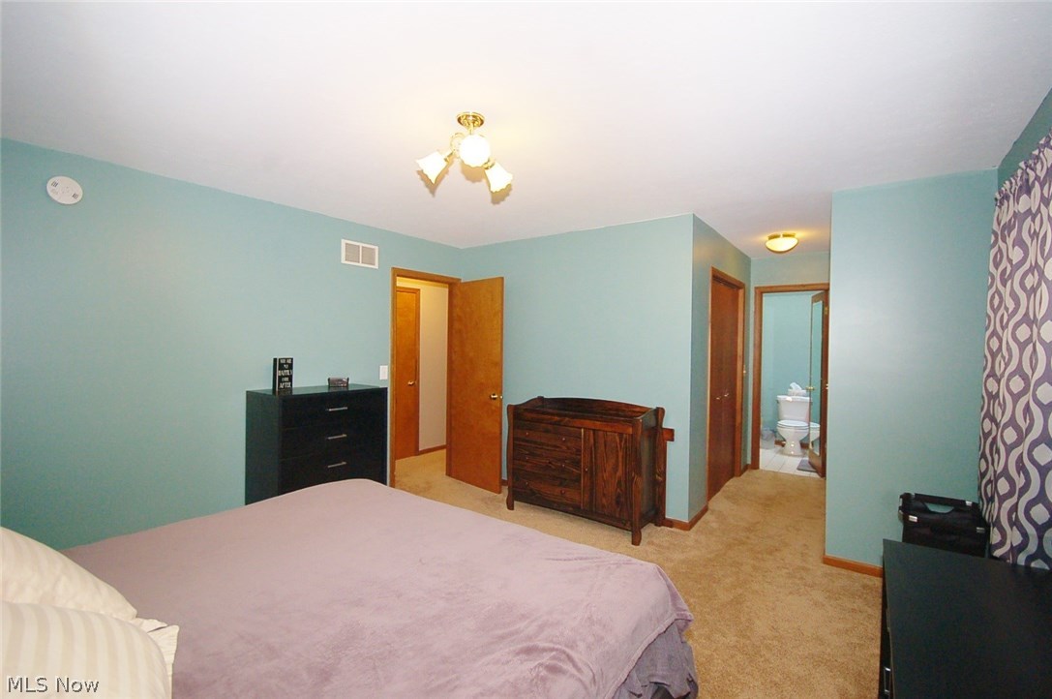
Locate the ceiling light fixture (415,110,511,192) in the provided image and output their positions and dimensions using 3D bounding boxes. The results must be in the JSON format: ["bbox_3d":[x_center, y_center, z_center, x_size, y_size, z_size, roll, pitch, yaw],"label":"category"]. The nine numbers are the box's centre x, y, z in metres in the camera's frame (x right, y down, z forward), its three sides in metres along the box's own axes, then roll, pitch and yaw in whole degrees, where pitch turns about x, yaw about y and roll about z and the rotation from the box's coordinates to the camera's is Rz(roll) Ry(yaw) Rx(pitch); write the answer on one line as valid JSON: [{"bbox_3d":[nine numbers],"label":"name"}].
[{"bbox_3d":[-0.283,-0.888,1.980,0.450,0.295,0.420,1,1,-6],"label":"ceiling light fixture"}]

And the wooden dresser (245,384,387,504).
[{"bbox_3d":[-1.543,0.832,3.299,0.470,1.061,0.830,1,1,38],"label":"wooden dresser"}]

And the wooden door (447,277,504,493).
[{"bbox_3d":[-0.494,0.331,4.386,0.760,2.030,0.042,1,1,42],"label":"wooden door"}]

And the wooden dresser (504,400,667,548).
[{"bbox_3d":[0.465,0.913,3.618,1.190,0.940,0.480,1,1,34],"label":"wooden dresser"}]

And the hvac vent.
[{"bbox_3d":[-1.432,-0.820,3.798,0.018,0.200,0.352,1,1,38],"label":"hvac vent"}]

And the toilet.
[{"bbox_3d":[3.638,1.028,5.960,0.420,0.735,0.690,1,1,38],"label":"toilet"}]

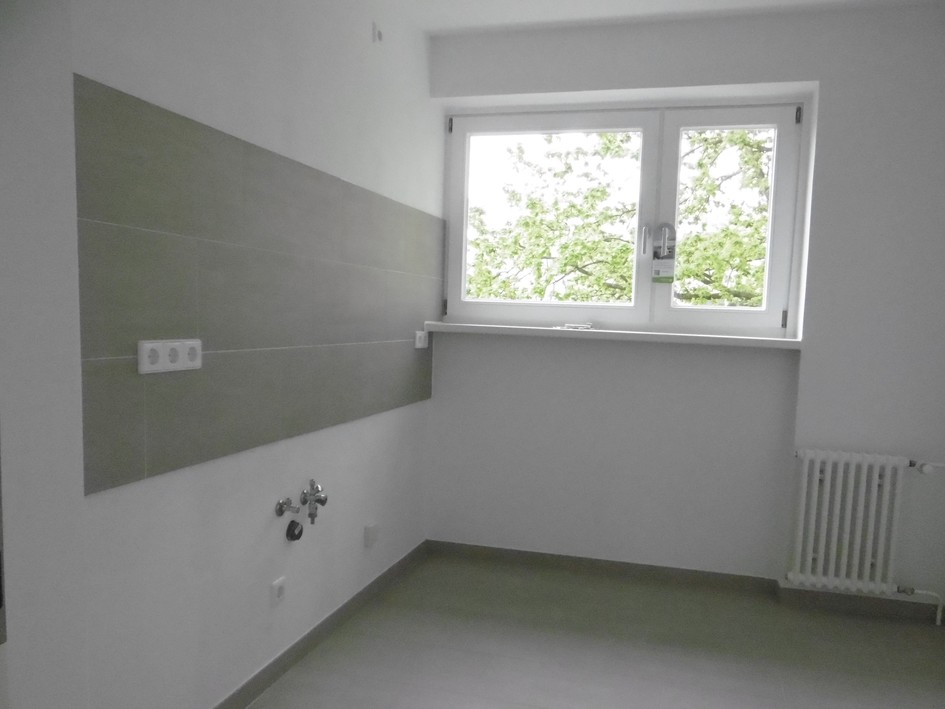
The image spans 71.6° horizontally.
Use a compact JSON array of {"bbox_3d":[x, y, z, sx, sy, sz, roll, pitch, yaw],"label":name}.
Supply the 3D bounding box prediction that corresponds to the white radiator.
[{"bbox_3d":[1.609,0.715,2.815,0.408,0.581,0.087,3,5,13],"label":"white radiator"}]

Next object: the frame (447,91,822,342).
[{"bbox_3d":[0.680,-0.659,3.227,1.673,1.051,0.087,3,5,13],"label":"frame"}]

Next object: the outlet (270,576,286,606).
[{"bbox_3d":[-0.642,0.792,2.182,0.014,0.079,0.079,3,5,19],"label":"outlet"}]

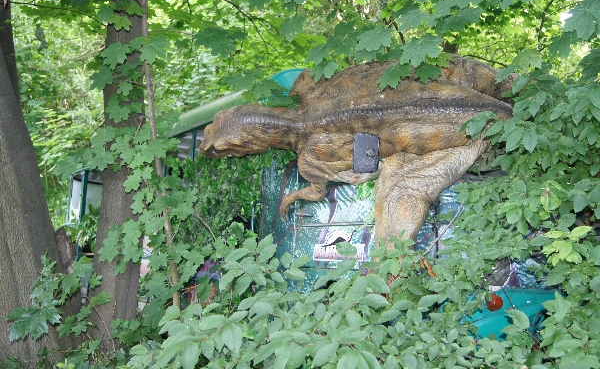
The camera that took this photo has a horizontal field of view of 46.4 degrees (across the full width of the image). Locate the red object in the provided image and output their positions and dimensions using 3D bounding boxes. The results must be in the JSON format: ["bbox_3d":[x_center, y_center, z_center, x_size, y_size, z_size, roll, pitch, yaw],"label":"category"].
[{"bbox_3d":[1.048,0.633,3.750,0.100,0.100,0.055,3,-2,-38],"label":"red object"}]

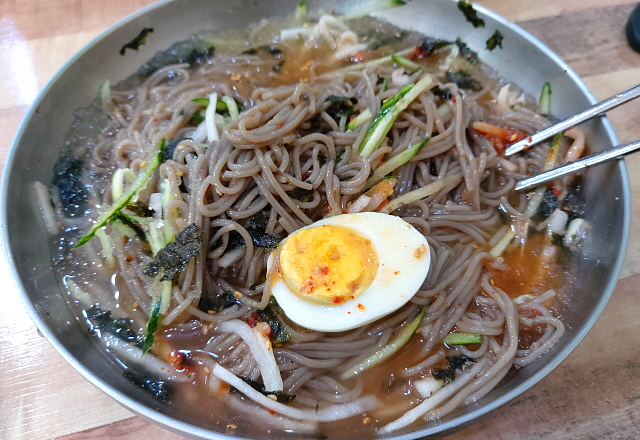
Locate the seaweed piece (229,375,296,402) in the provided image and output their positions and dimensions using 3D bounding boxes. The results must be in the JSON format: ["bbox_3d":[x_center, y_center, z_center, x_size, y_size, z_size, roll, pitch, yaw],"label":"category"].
[{"bbox_3d":[-0.017,0.053,0.143,0.020,0.003,0.004,9,57,6],"label":"seaweed piece"}]

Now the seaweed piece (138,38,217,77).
[{"bbox_3d":[-0.074,-0.085,0.240,0.041,0.004,0.014,-31,62,-19],"label":"seaweed piece"}]

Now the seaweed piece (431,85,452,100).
[{"bbox_3d":[0.055,-0.058,0.210,0.008,0.003,0.007,-13,57,-8],"label":"seaweed piece"}]

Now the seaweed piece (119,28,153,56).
[{"bbox_3d":[-0.093,-0.091,0.236,0.003,0.005,0.021,15,56,44],"label":"seaweed piece"}]

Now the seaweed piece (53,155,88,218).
[{"bbox_3d":[-0.104,-0.015,0.193,0.009,0.005,0.033,-24,59,-14],"label":"seaweed piece"}]

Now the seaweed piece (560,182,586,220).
[{"bbox_3d":[0.102,-0.008,0.187,0.006,0.004,0.019,0,56,1],"label":"seaweed piece"}]

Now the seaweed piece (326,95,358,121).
[{"bbox_3d":[0.009,-0.048,0.195,0.014,0.005,0.011,-1,56,0],"label":"seaweed piece"}]

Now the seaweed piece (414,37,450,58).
[{"bbox_3d":[0.058,-0.090,0.238,0.019,0.004,0.008,-23,59,-14],"label":"seaweed piece"}]

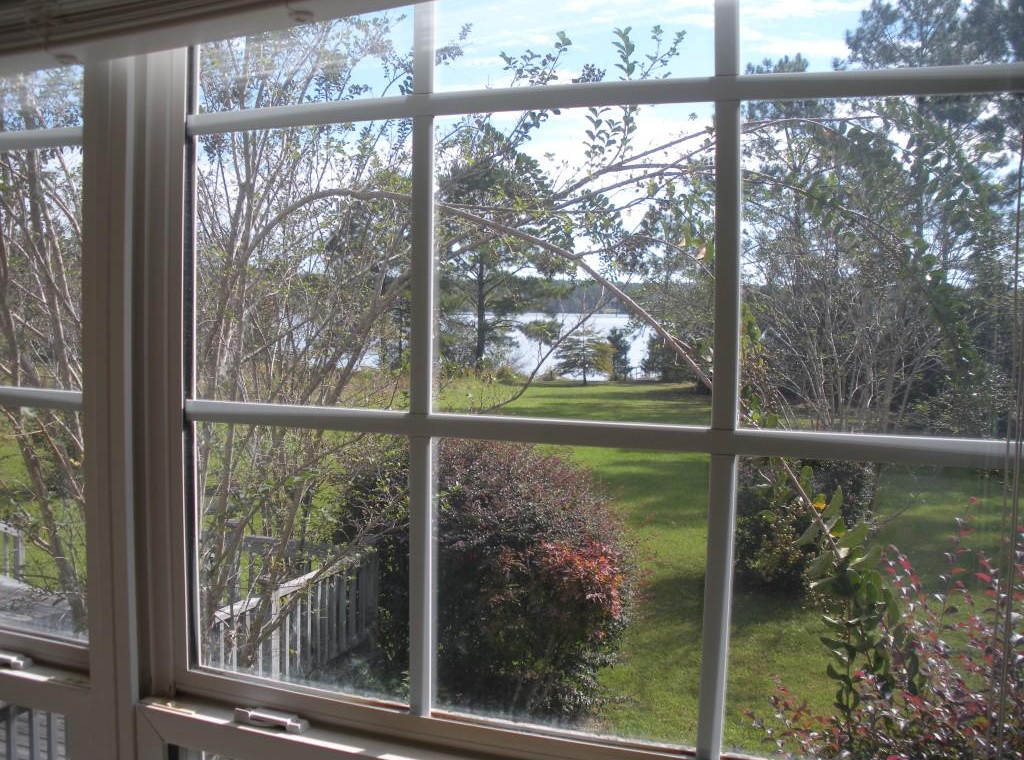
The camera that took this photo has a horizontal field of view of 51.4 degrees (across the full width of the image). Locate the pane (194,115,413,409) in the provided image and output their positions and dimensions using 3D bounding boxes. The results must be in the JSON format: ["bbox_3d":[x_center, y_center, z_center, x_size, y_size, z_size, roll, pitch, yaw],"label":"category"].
[{"bbox_3d":[-0.201,-0.106,0.990,0.238,0.262,0.025,2,4,21],"label":"pane"}]

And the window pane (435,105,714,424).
[{"bbox_3d":[0.046,-0.096,0.899,0.249,0.262,0.025,2,4,21],"label":"window pane"}]

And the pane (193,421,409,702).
[{"bbox_3d":[-0.204,0.171,1.011,0.238,0.251,0.025,2,4,21],"label":"pane"}]

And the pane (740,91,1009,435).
[{"bbox_3d":[0.289,-0.086,0.807,0.228,0.262,0.025,2,4,21],"label":"pane"}]

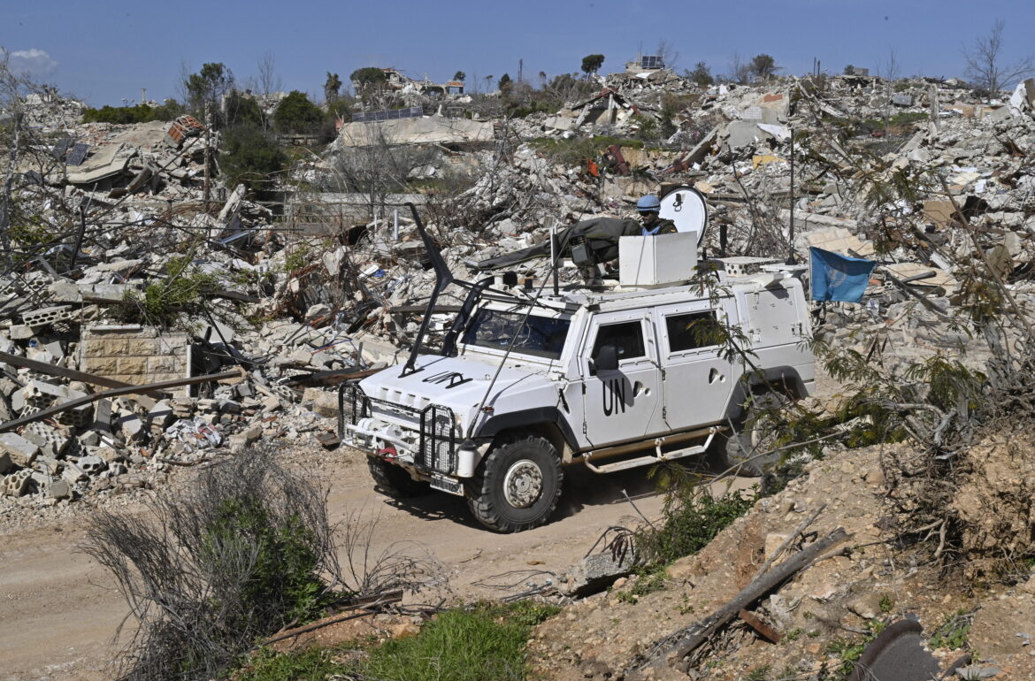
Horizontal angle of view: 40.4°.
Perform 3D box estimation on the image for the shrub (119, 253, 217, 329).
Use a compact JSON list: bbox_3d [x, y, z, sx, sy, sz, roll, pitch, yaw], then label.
[{"bbox_3d":[-4.562,-0.642,18.400,1.230,0.901,1.107,-3,9,-14],"label":"shrub"}]

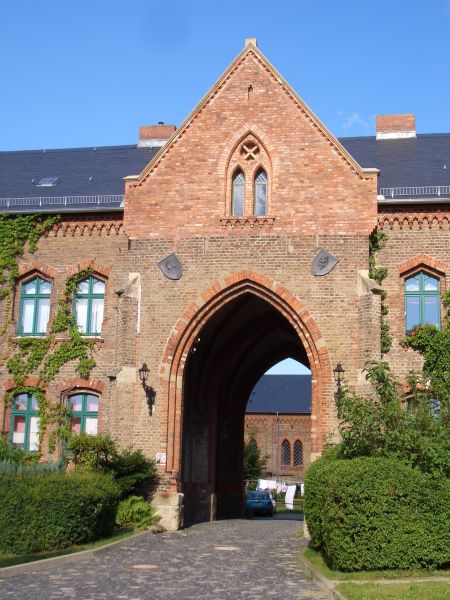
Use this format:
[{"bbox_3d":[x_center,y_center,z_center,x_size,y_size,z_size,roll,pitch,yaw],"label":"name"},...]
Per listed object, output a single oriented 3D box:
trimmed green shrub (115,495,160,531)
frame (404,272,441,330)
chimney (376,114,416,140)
[{"bbox_3d":[-2.108,5.111,20.434,0.980,0.840,0.900,0,-9,12],"label":"trimmed green shrub"},{"bbox_3d":[5.123,0.115,22.030,0.890,1.700,0.140,0,-9,12],"label":"frame"},{"bbox_3d":[5.294,-5.232,26.242,1.168,0.783,0.650,0,-9,12],"label":"chimney"}]

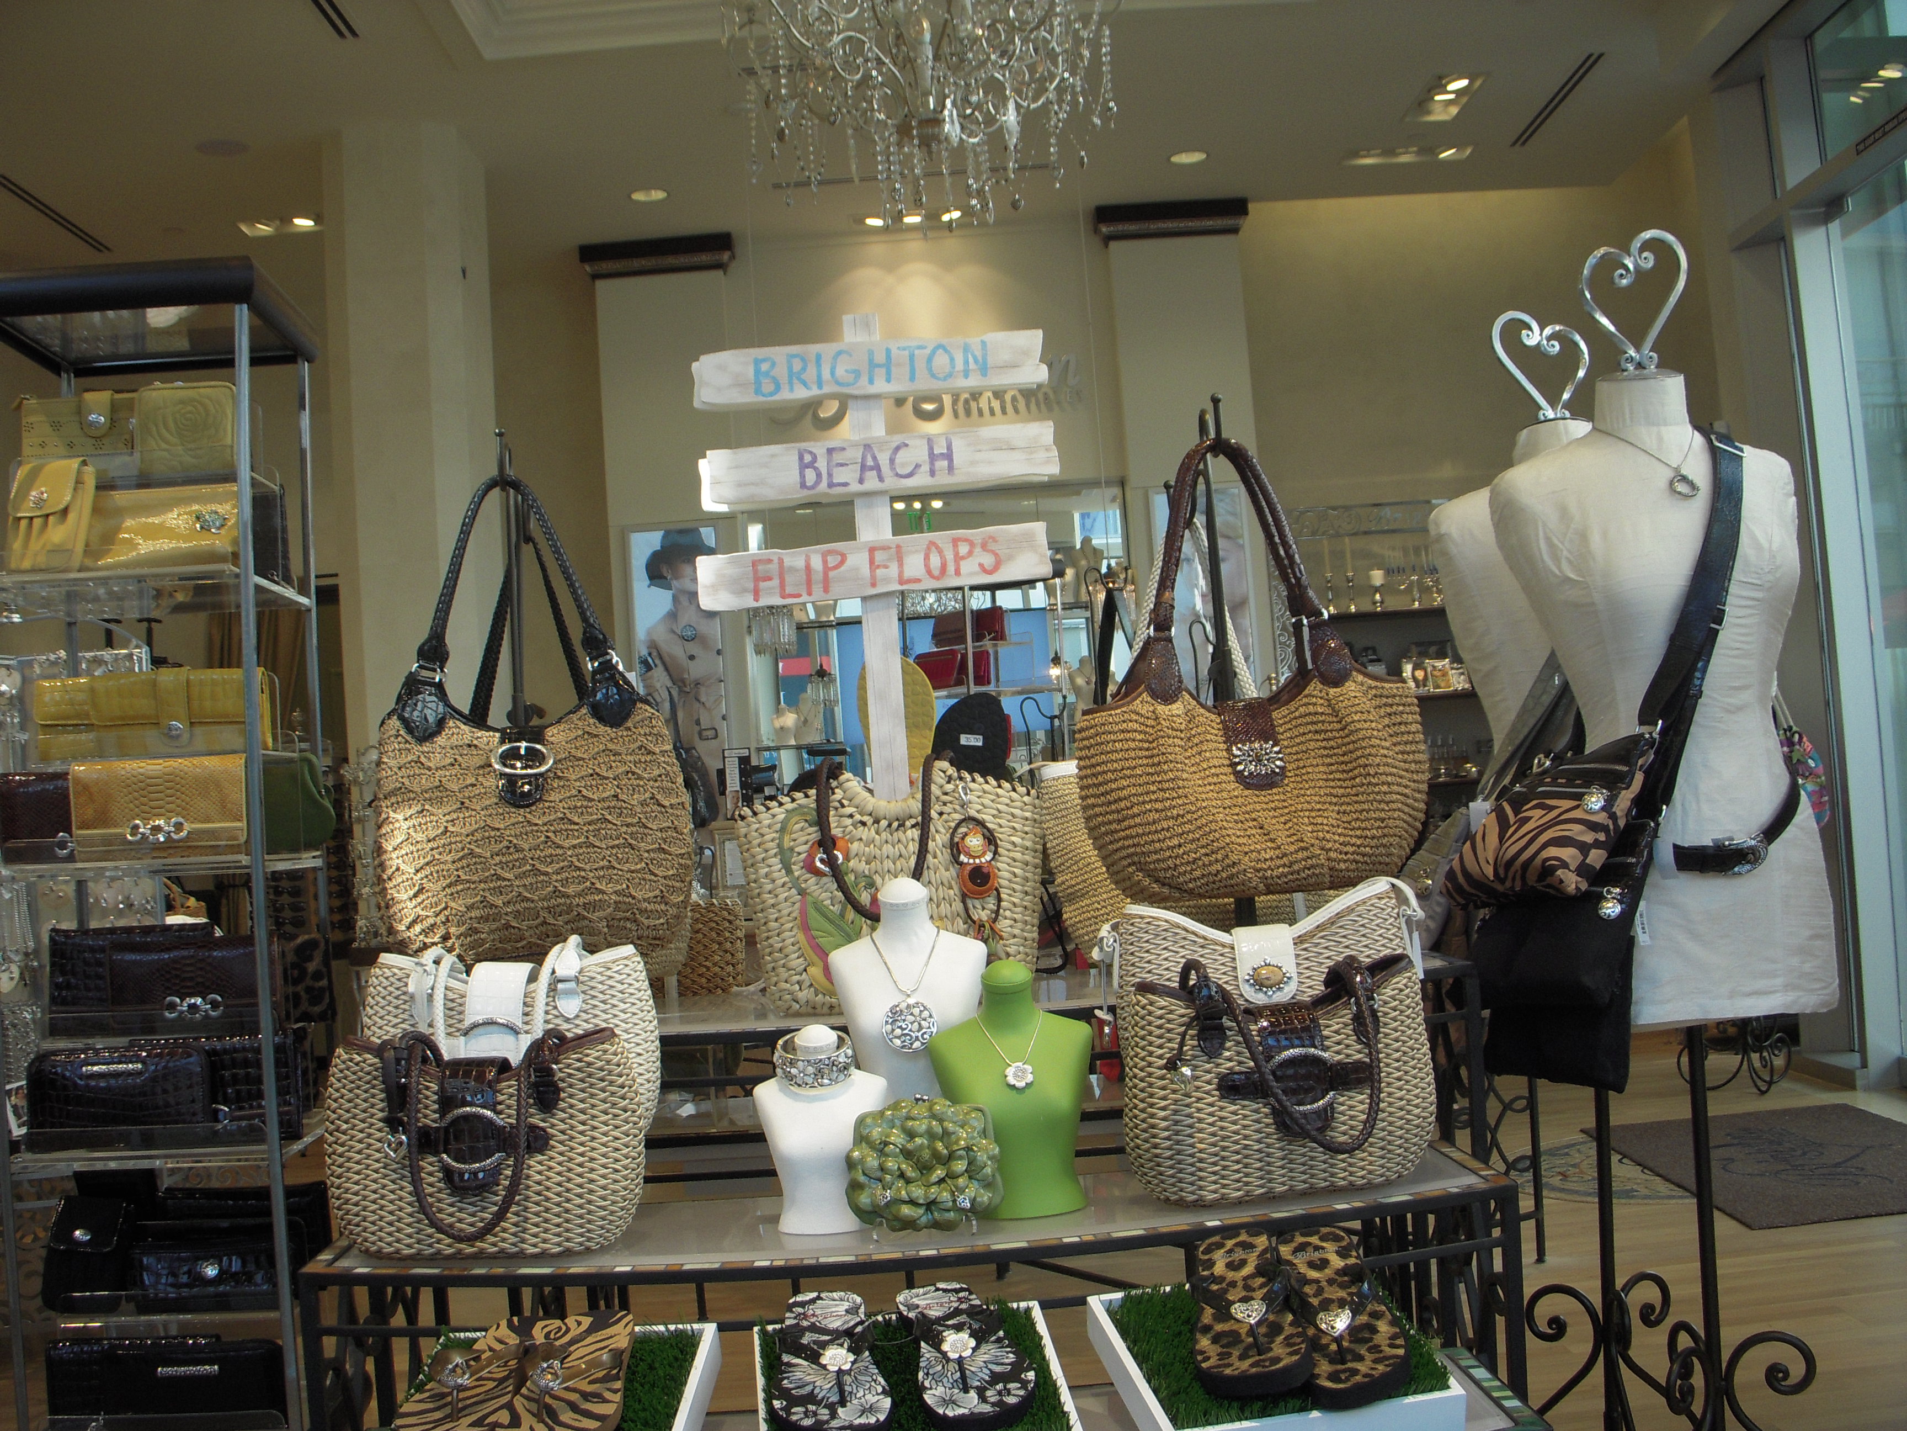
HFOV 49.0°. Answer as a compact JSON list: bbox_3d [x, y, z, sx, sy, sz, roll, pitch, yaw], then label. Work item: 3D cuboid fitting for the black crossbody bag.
[{"bbox_3d":[0.771,0.048,2.380,0.340,0.740,0.250,-5,-3,24],"label":"black crossbody bag"}]

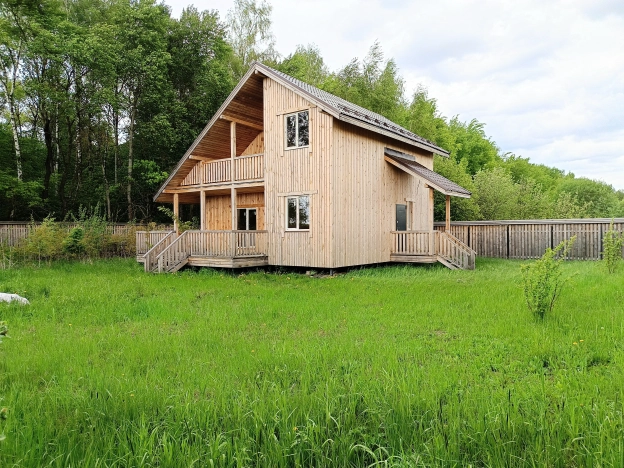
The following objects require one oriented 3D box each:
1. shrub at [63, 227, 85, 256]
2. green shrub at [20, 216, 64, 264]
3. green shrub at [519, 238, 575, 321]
[{"bbox_3d":[-12.680,0.425,23.000,1.170,1.648,1.150,0,0,0],"label":"shrub"},{"bbox_3d":[-12.460,0.324,20.000,2.034,2.265,1.800,0,0,0],"label":"green shrub"},{"bbox_3d":[3.991,0.759,7.300,0.945,1.434,0.900,0,0,0],"label":"green shrub"}]

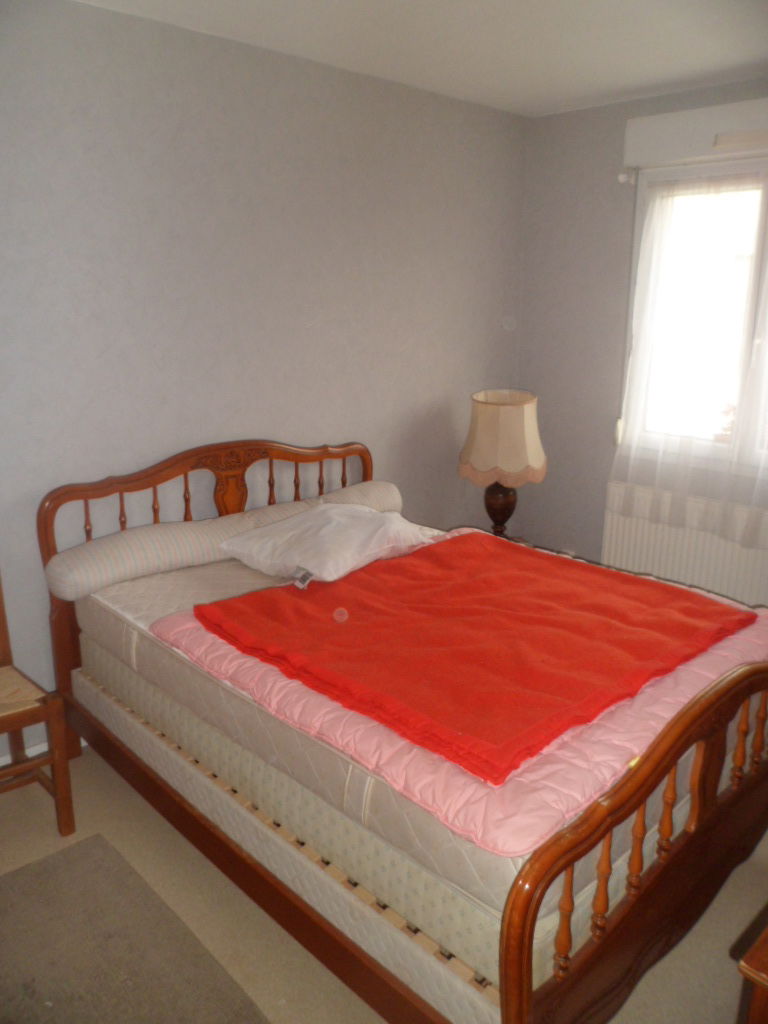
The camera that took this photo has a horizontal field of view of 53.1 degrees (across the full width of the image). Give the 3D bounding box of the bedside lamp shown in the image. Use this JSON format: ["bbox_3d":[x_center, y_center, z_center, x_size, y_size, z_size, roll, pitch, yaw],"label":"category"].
[{"bbox_3d":[0.563,-0.199,3.750,0.428,0.716,0.428,0,15,0],"label":"bedside lamp"}]

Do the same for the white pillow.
[{"bbox_3d":[-0.199,0.076,2.966,0.657,0.159,0.497,-14,21,-43],"label":"white pillow"}]

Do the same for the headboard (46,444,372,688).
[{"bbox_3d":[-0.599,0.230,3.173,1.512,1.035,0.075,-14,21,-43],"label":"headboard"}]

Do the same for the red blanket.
[{"bbox_3d":[0.273,0.305,2.288,1.214,0.060,1.134,-14,20,-41],"label":"red blanket"}]

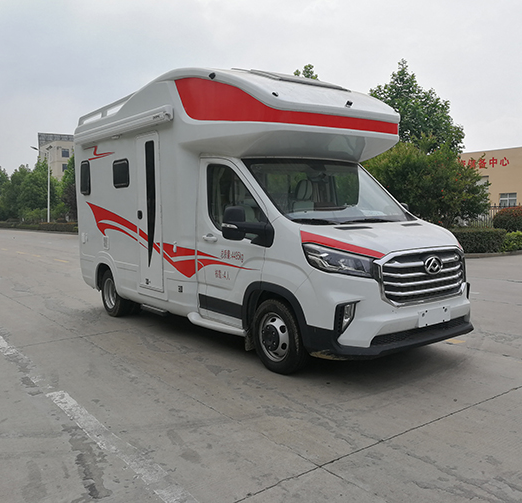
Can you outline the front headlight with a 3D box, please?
[{"bbox_3d":[0.645,0.073,4.435,0.330,0.270,0.560,-4,6,-39],"label":"front headlight"}]

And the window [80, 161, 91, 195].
[{"bbox_3d":[-2.594,-1.089,7.746,0.060,0.530,0.360,-4,6,-39],"label":"window"}]

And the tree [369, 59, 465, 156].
[{"bbox_3d":[6.262,-4.283,22.500,4.800,8.000,4.800,-1,4,0],"label":"tree"}]

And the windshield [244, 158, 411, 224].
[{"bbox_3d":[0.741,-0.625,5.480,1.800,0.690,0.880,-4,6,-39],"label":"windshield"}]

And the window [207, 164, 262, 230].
[{"bbox_3d":[-0.251,-0.535,5.174,0.100,0.710,0.930,-4,6,-39],"label":"window"}]

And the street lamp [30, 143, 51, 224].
[{"bbox_3d":[-20.061,-5.885,48.000,1.900,7.900,0.400,-4,5,-37],"label":"street lamp"}]

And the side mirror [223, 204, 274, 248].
[{"bbox_3d":[-0.147,-0.233,4.671,0.440,0.380,0.240,-4,6,-39],"label":"side mirror"}]

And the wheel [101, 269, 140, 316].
[{"bbox_3d":[-2.036,0.593,7.736,0.420,0.690,0.690,-4,6,-39],"label":"wheel"}]

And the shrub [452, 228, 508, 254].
[{"bbox_3d":[6.999,-0.305,17.300,2.200,0.800,1.400,-4,5,-34],"label":"shrub"}]

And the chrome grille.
[{"bbox_3d":[1.479,0.219,4.640,1.260,0.390,0.160,-4,6,-39],"label":"chrome grille"}]

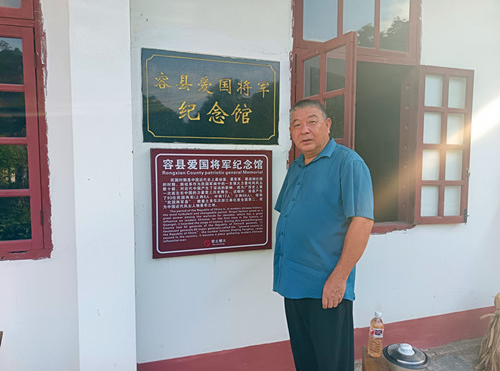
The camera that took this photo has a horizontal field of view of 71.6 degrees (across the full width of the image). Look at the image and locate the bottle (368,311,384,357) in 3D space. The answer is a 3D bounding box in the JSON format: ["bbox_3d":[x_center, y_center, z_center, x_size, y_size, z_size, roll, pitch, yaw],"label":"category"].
[{"bbox_3d":[0.637,0.745,1.748,0.067,0.214,0.067,-1,4,-17],"label":"bottle"}]

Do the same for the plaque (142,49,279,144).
[{"bbox_3d":[-0.203,-0.488,1.990,0.788,0.496,0.028,-1,4,-17],"label":"plaque"}]

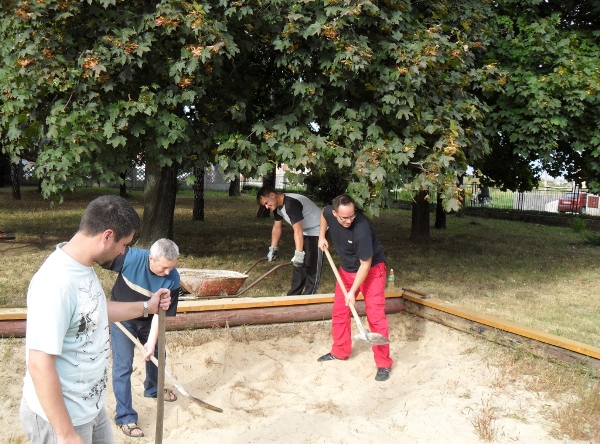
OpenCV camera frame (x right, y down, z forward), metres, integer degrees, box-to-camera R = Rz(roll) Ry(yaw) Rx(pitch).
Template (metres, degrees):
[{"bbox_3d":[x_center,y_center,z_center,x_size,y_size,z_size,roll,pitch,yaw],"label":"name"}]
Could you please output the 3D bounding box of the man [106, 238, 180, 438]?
[{"bbox_3d":[-1.090,0.730,4.150,0.600,1.290,0.700,0,4,-27],"label":"man"}]

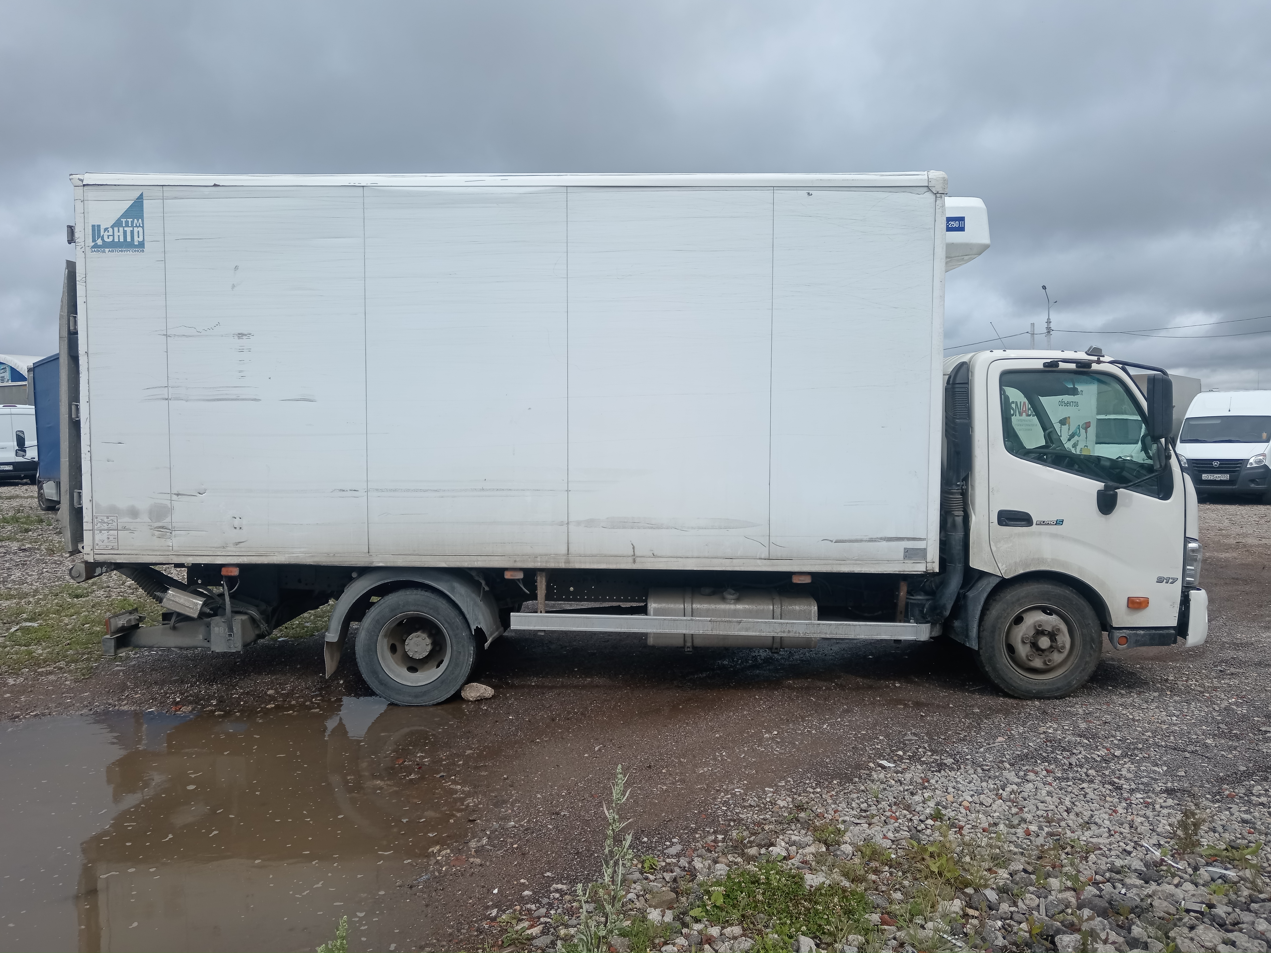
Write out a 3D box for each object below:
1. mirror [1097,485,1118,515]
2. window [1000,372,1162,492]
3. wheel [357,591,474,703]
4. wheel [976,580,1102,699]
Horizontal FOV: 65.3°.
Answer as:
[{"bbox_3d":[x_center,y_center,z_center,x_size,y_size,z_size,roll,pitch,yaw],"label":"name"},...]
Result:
[{"bbox_3d":[2.811,0.142,5.905,0.115,0.175,0.080,0,3,2],"label":"mirror"},{"bbox_3d":[2.694,-0.269,5.970,0.970,0.735,0.060,0,-2,2],"label":"window"},{"bbox_3d":[-1.371,1.065,6.255,0.735,0.735,0.220,0,3,2],"label":"wheel"},{"bbox_3d":[2.493,1.001,6.160,0.735,0.735,0.210,0,3,2],"label":"wheel"}]

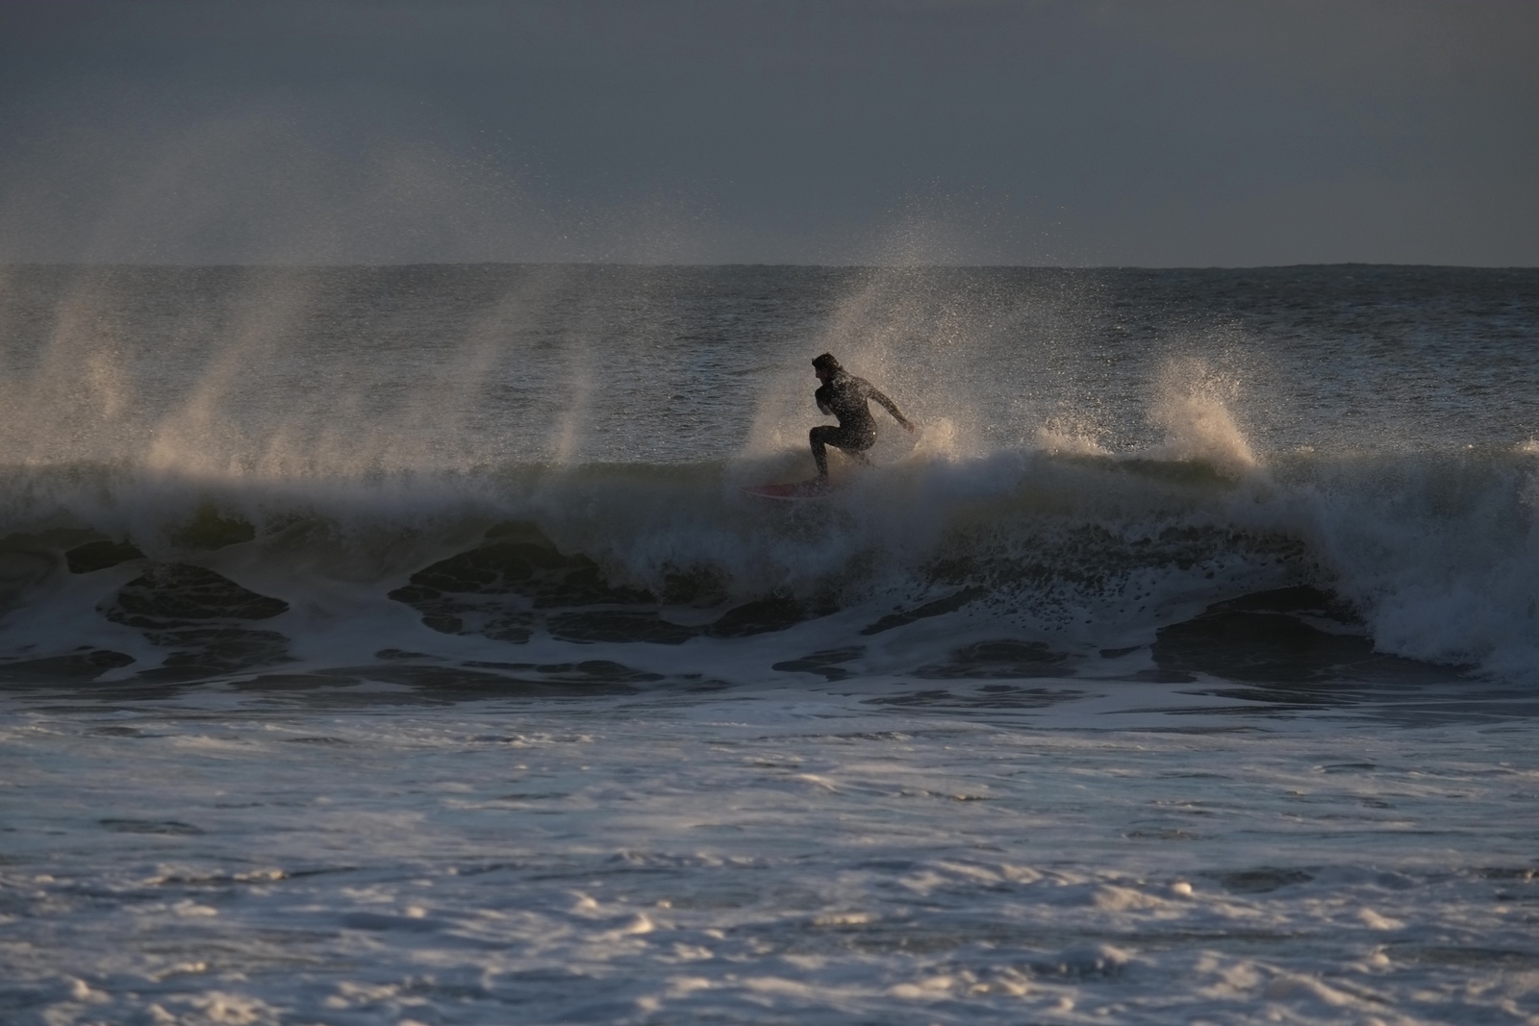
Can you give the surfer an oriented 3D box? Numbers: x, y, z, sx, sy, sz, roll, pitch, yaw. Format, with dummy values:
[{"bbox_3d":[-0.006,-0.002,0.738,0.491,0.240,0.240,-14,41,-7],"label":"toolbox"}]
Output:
[{"bbox_3d":[0.798,-0.845,128.000,0.820,1.090,0.760,-1,1,-41],"label":"surfer"}]

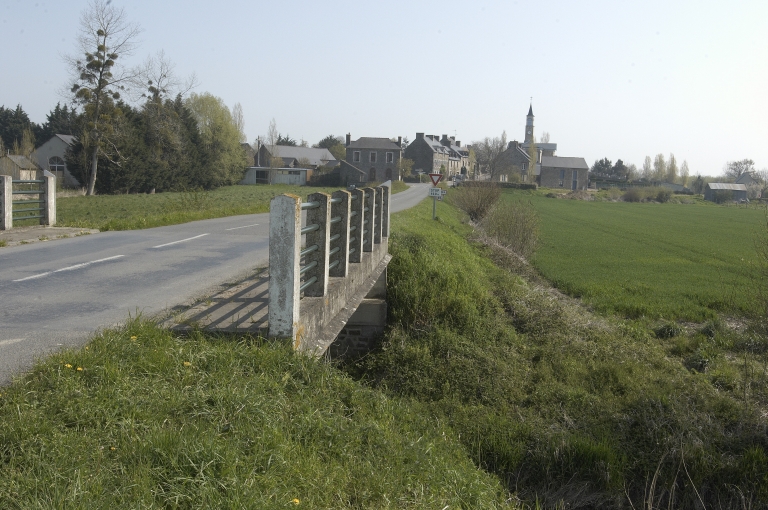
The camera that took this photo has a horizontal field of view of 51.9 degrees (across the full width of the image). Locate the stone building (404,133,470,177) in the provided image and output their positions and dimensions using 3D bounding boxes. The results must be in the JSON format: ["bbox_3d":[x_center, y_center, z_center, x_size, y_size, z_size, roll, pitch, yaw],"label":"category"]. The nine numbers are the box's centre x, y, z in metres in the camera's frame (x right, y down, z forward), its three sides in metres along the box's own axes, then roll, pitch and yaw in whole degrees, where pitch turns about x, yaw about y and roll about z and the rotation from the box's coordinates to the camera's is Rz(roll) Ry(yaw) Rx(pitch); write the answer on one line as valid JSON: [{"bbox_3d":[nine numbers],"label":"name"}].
[{"bbox_3d":[12.607,-22.569,183.825,7.200,10.600,26.000,4,6,22],"label":"stone building"}]

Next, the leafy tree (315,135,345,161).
[{"bbox_3d":[-11.615,-20.779,168.000,6.200,9.600,5.800,2,6,0],"label":"leafy tree"}]

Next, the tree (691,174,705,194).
[{"bbox_3d":[73.690,-16.428,185.000,2.800,4.700,2.800,2,6,0],"label":"tree"}]

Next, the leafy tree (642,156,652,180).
[{"bbox_3d":[73.398,-22.466,220.000,2.400,10.200,2.400,2,6,0],"label":"leafy tree"}]

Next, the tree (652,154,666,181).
[{"bbox_3d":[77.027,-22.745,220.000,3.300,10.800,3.300,2,6,0],"label":"tree"}]

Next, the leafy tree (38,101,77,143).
[{"bbox_3d":[-47.631,-16.558,115.000,6.000,11.300,5.500,2,6,0],"label":"leafy tree"}]

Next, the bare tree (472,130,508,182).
[{"bbox_3d":[24.048,-22.354,178.000,8.000,11.200,7.500,2,6,0],"label":"bare tree"}]

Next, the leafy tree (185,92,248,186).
[{"bbox_3d":[-22.736,-15.677,107.000,8.600,12.600,8.000,2,6,0],"label":"leafy tree"}]

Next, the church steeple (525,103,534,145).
[{"bbox_3d":[44.298,-40.036,240.000,2.500,12.600,2.500,2,6,0],"label":"church steeple"}]

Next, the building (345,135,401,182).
[{"bbox_3d":[-2.105,-19.281,158.000,10.800,9.400,7.000,2,6,0],"label":"building"}]

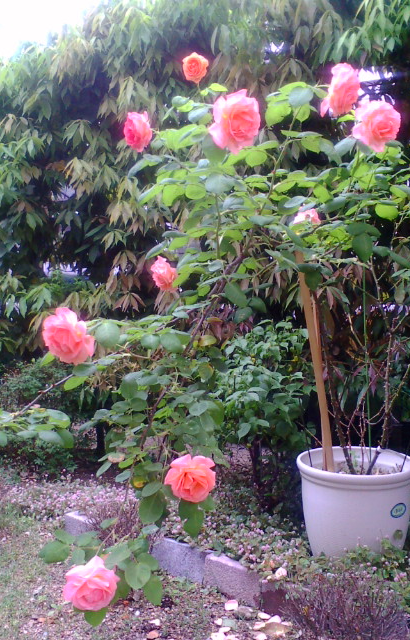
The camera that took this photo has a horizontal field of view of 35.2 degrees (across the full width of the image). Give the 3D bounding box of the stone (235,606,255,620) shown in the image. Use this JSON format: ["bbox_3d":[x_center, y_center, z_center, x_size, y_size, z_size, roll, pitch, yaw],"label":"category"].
[{"bbox_3d":[0.110,0.794,1.750,0.052,0.034,0.045,0,2,0],"label":"stone"}]

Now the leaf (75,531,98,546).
[{"bbox_3d":[-0.258,0.476,1.410,0.047,0.034,0.030,0,3,0],"label":"leaf"}]

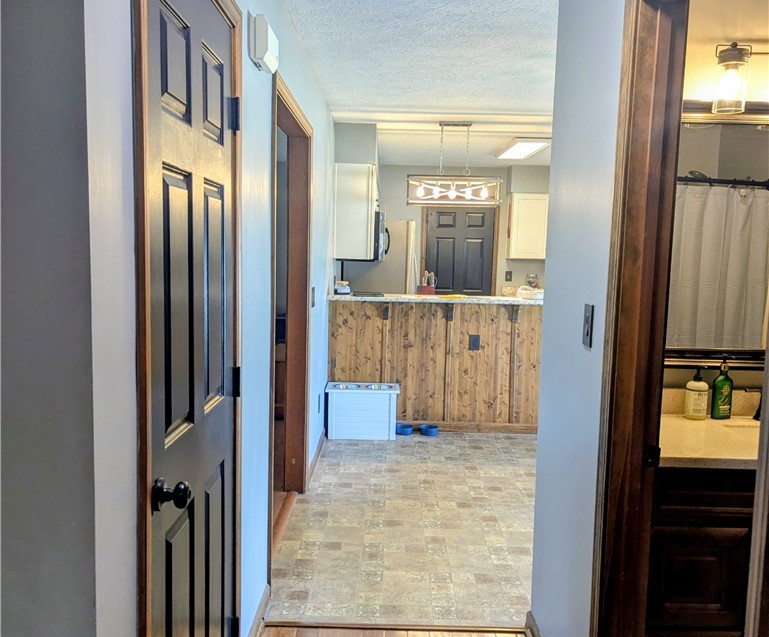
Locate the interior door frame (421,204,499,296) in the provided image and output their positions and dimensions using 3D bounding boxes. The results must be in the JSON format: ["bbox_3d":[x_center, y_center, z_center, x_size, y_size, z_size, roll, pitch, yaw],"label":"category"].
[{"bbox_3d":[0.923,-0.476,8.822,0.950,2.100,0.140,1,6,0],"label":"interior door frame"}]

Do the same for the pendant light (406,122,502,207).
[{"bbox_3d":[0.560,-1.243,5.743,0.750,0.660,0.230,1,6,0],"label":"pendant light"}]

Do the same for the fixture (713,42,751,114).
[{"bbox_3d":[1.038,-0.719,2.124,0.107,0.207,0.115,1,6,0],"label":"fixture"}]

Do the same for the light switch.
[{"bbox_3d":[0.592,0.021,2.056,0.014,0.119,0.076,1,6,0],"label":"light switch"}]

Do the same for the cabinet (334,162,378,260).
[{"bbox_3d":[-0.244,-0.901,6.042,0.325,0.780,0.400,1,6,0],"label":"cabinet"}]

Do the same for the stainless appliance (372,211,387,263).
[{"bbox_3d":[-0.204,-0.731,6.359,0.410,0.420,0.760,1,6,0],"label":"stainless appliance"}]

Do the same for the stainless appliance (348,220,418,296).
[{"bbox_3d":[-0.040,-0.162,7.481,0.730,1.700,0.740,1,6,0],"label":"stainless appliance"}]

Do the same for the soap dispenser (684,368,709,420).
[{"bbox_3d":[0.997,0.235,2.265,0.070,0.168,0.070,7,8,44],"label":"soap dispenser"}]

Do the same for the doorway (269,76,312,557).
[{"bbox_3d":[-0.508,0.022,3.512,0.140,2.100,1.300,1,6,0],"label":"doorway"}]

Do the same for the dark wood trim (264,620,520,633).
[{"bbox_3d":[0.044,1.177,2.709,1.000,0.015,0.033,1,6,0],"label":"dark wood trim"}]

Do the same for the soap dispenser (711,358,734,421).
[{"bbox_3d":[1.097,0.227,2.301,0.066,0.205,0.063,5,7,35],"label":"soap dispenser"}]

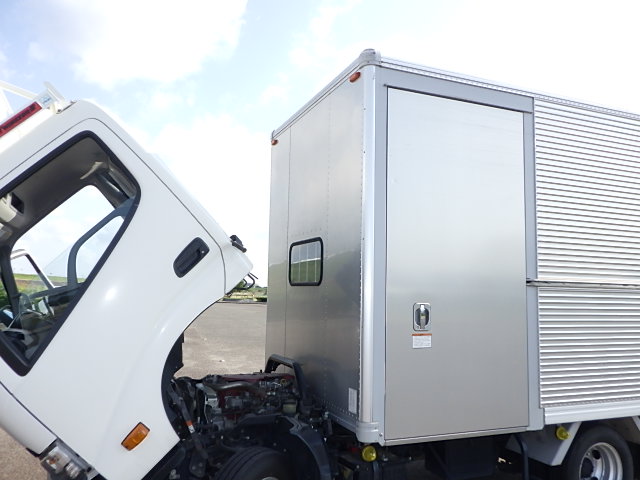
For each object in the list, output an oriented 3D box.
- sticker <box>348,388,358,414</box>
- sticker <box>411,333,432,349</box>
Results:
[{"bbox_3d":[0.196,0.943,3.031,0.004,0.135,0.107,4,-6,-22],"label":"sticker"},{"bbox_3d":[0.610,0.603,3.079,0.136,0.084,0.004,4,-6,-22],"label":"sticker"}]

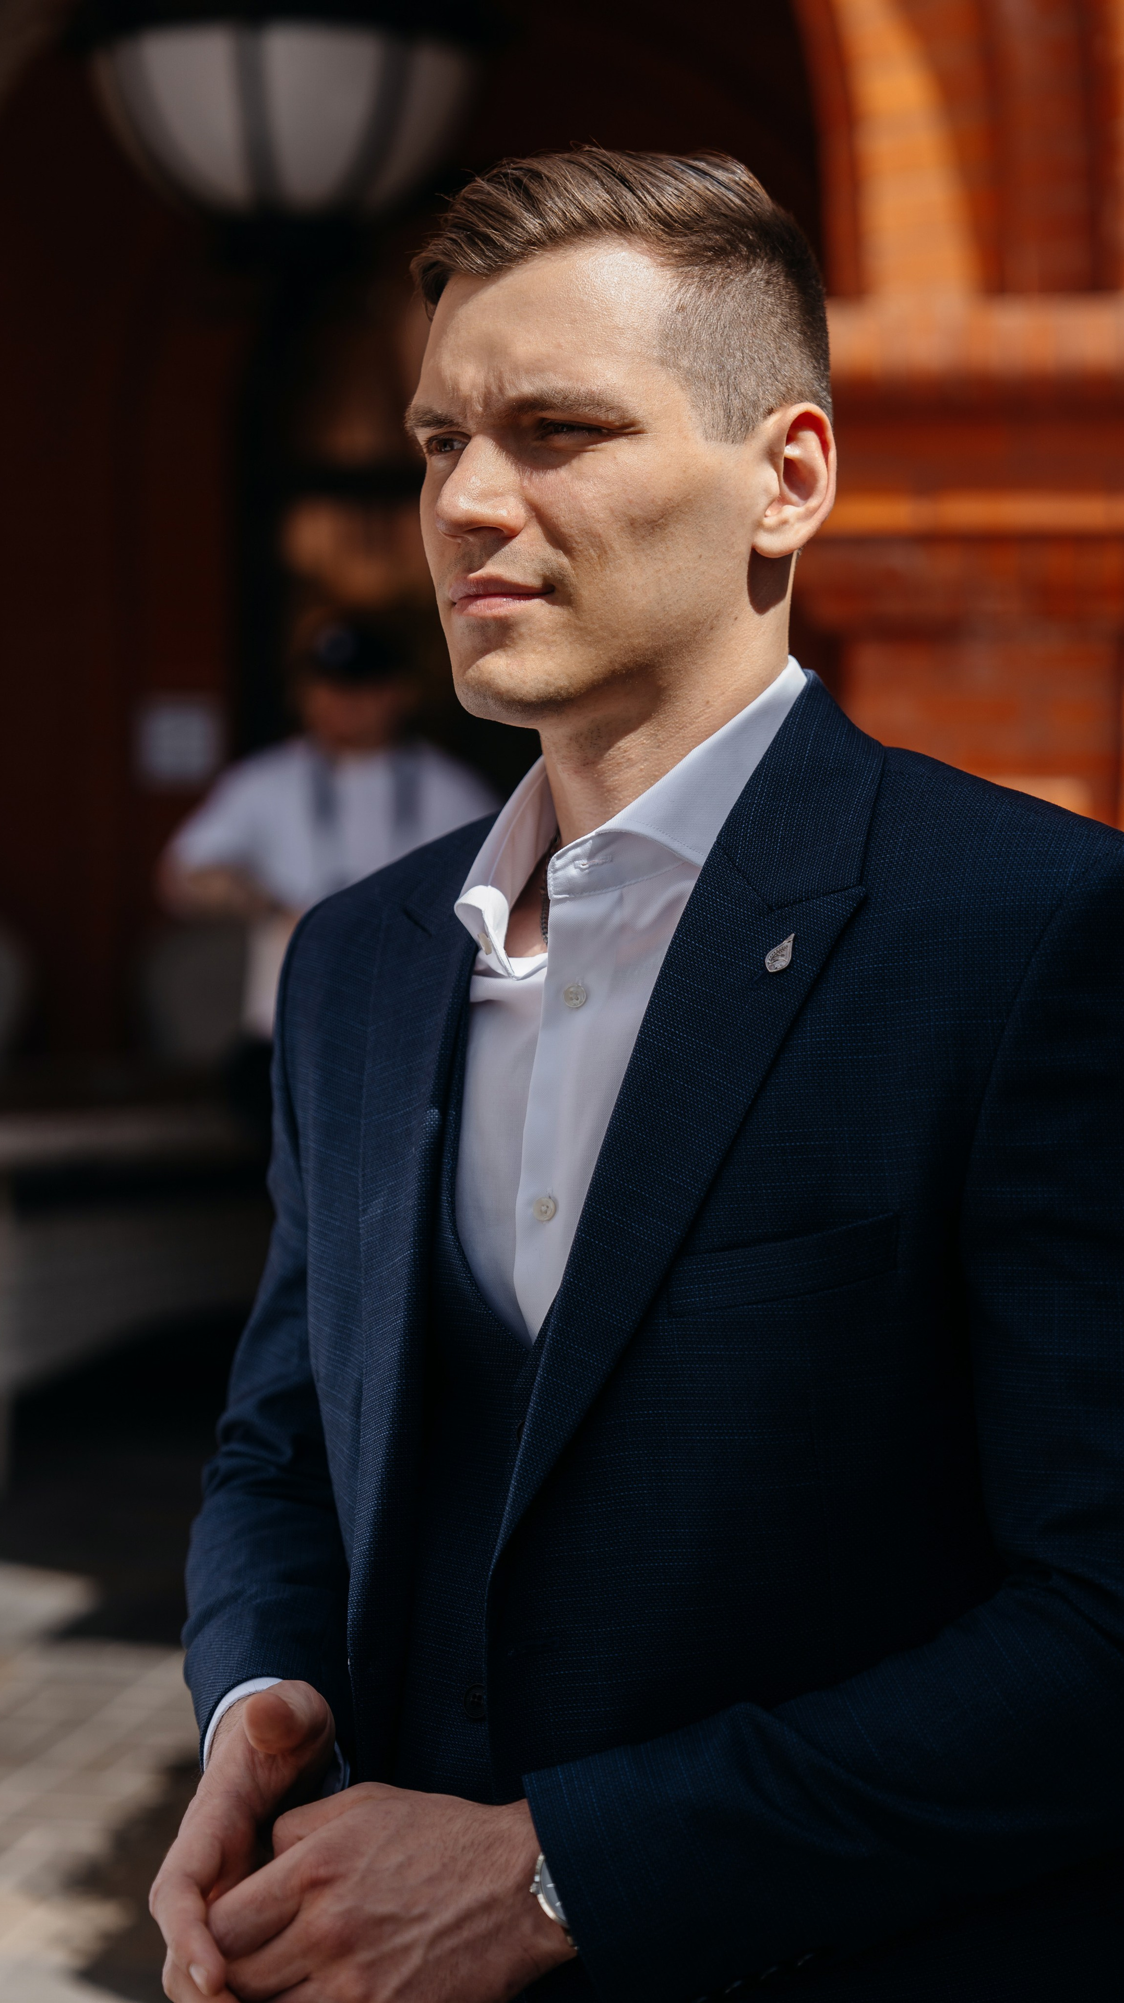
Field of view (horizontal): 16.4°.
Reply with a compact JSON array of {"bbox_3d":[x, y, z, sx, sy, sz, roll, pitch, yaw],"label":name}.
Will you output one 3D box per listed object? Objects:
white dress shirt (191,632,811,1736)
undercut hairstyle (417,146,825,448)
[{"bbox_3d":[0.022,0.200,1.700,0.520,0.700,0.340,3,5,38],"label":"white dress shirt"},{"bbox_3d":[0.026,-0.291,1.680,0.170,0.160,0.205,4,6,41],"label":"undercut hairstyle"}]

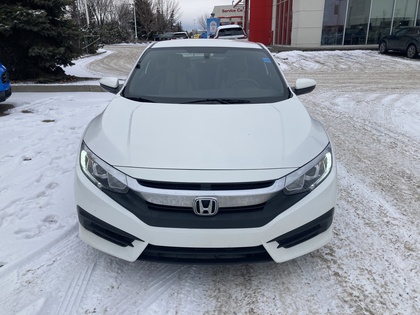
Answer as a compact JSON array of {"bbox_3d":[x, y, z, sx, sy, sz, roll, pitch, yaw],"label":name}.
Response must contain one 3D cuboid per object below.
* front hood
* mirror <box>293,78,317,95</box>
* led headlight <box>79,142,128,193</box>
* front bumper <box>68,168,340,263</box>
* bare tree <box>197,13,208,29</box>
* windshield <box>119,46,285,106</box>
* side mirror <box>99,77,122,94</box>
[{"bbox_3d":[-0.019,-0.207,2.390,1.600,0.270,1.140,0,19,-1],"label":"front hood"},{"bbox_3d":[0.901,-0.689,3.277,0.225,0.155,0.160,0,19,-1],"label":"mirror"},{"bbox_3d":[-0.658,0.058,2.070,0.400,0.235,0.420,0,19,-1],"label":"led headlight"},{"bbox_3d":[-0.019,0.292,2.072,1.750,0.560,0.590,0,19,-1],"label":"front bumper"},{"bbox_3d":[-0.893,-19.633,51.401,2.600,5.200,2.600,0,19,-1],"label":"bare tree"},{"bbox_3d":[-0.022,-0.786,3.087,1.460,0.420,0.970,0,19,-1],"label":"windshield"},{"bbox_3d":[-0.939,-0.697,3.260,0.225,0.155,0.160,0,19,-1],"label":"side mirror"}]

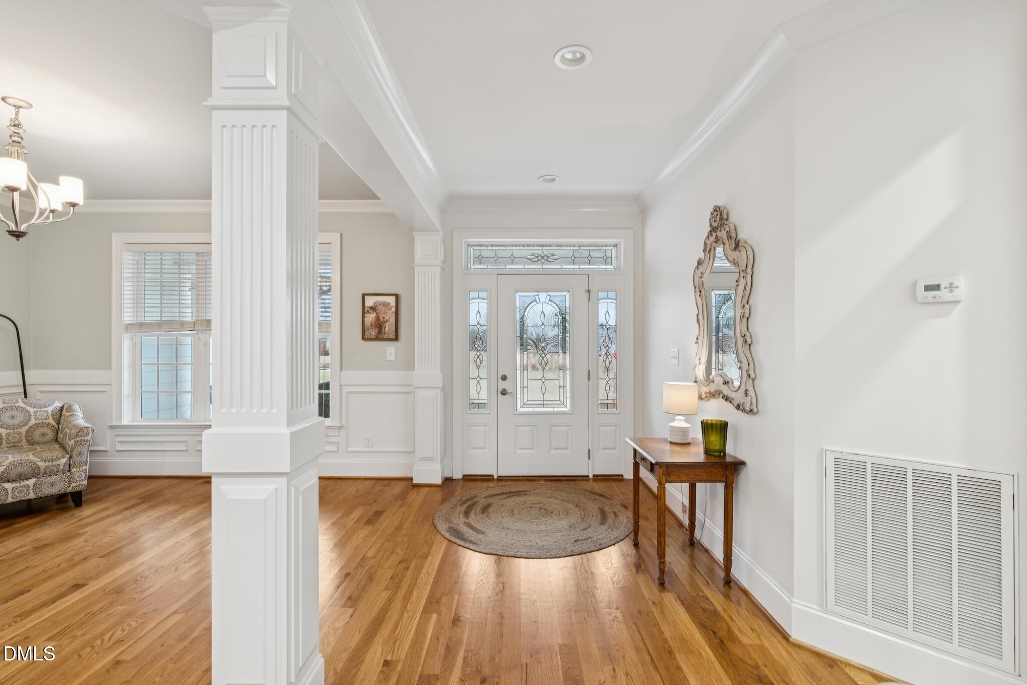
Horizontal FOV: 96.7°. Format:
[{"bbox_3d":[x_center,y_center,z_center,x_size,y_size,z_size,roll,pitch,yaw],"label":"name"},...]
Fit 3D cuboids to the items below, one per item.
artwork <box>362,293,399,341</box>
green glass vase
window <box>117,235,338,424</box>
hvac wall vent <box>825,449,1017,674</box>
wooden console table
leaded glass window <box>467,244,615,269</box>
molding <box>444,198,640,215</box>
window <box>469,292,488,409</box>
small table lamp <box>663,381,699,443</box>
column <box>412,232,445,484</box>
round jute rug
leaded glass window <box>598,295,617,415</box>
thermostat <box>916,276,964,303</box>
[{"bbox_3d":[-1.329,-0.251,4.550,0.356,0.470,0.030,0,0,1],"label":"artwork"},{"bbox_3d":[1.195,0.564,2.710,0.160,0.188,0.160,0,0,0],"label":"green glass vase"},{"bbox_3d":[-2.870,-0.130,4.600,2.250,1.900,0.120,0,0,0],"label":"window"},{"bbox_3d":[1.553,0.805,1.784,0.025,0.700,0.570,0,0,-45],"label":"hvac wall vent"},{"bbox_3d":[1.021,1.009,2.828,0.490,0.700,0.685,0,0,0],"label":"wooden console table"},{"bbox_3d":[0.294,-0.857,4.590,1.500,0.270,0.045,0,0,1],"label":"leaded glass window"},{"bbox_3d":[0.293,-1.349,4.510,1.980,0.130,0.095,0,0,0],"label":"molding"},{"bbox_3d":[-0.348,0.085,4.570,0.195,1.200,0.040,0,0,0],"label":"window"},{"bbox_3d":[1.116,0.464,3.040,0.233,0.386,0.233,0,0,1],"label":"small table lamp"},{"bbox_3d":[-0.812,0.158,4.450,0.280,2.400,0.250,0,0,0],"label":"column"},{"bbox_3d":[0.162,1.349,3.620,1.530,0.012,1.530,0,0,0],"label":"round jute rug"},{"bbox_3d":[0.929,0.087,4.570,0.195,1.200,0.040,0,0,0],"label":"leaded glass window"},{"bbox_3d":[1.600,-0.199,1.712,0.030,0.096,0.134,0,0,-45],"label":"thermostat"}]

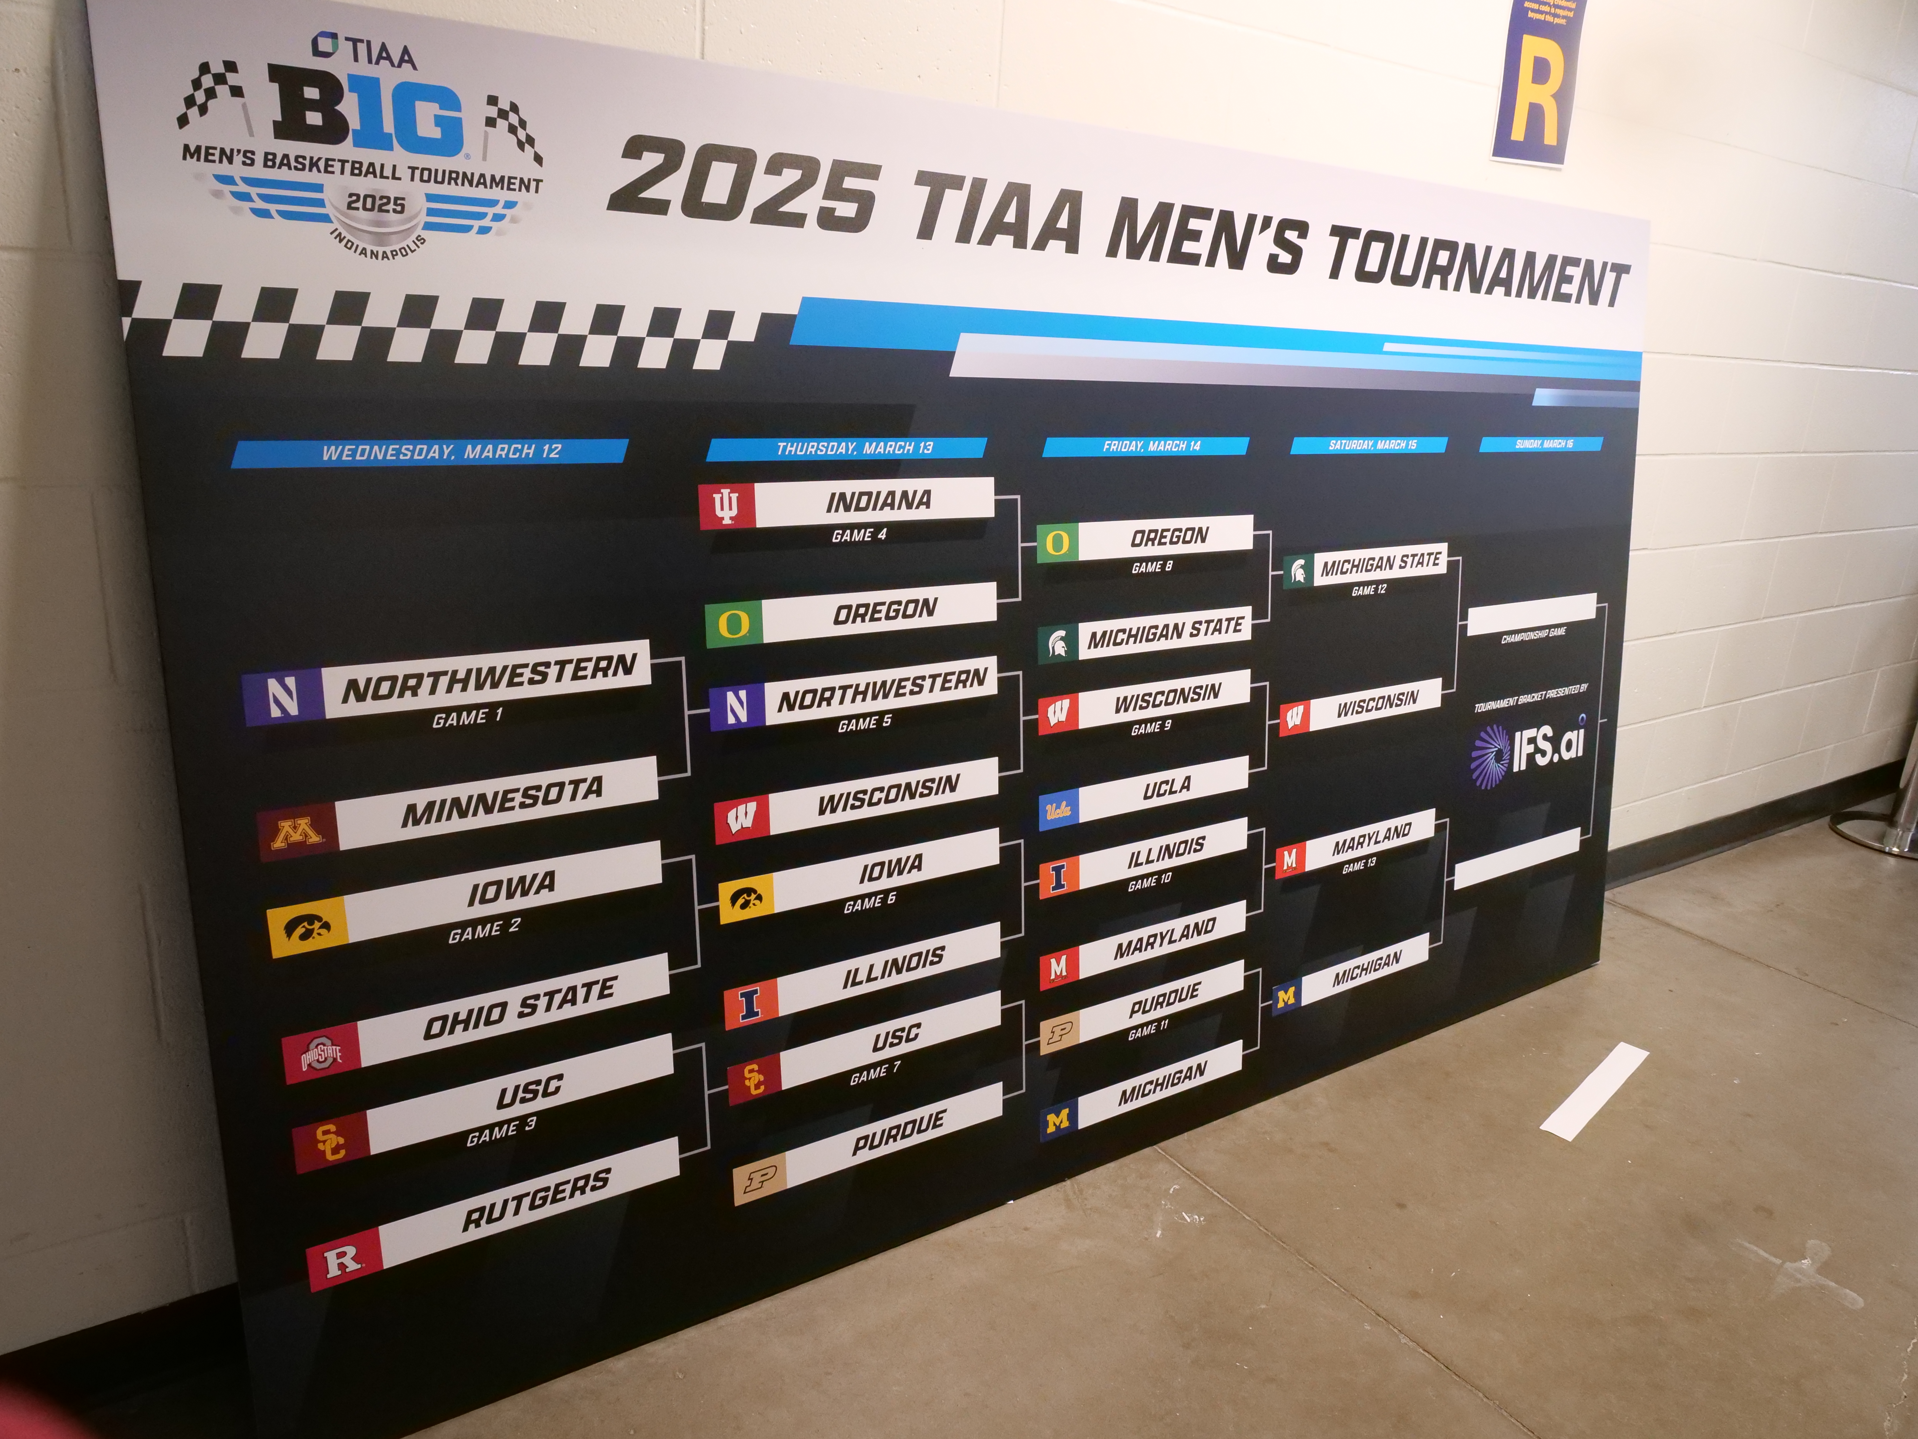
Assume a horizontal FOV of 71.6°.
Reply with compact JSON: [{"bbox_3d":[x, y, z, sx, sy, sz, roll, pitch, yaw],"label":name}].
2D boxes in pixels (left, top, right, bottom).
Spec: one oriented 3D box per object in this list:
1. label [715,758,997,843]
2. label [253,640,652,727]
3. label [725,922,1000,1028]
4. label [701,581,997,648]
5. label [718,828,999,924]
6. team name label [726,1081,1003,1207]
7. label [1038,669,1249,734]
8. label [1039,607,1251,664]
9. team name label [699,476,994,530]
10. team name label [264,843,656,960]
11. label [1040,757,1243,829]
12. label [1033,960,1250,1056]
[{"bbox_3d":[-0.117,0.101,1.684,0.409,0.051,0.007,-8,12,-33],"label":"label"},{"bbox_3d":[-0.517,-0.041,1.389,0.409,0.051,0.007,-8,12,-33],"label":"label"},{"bbox_3d":[-0.114,0.329,1.731,0.414,0.051,0.007,-8,13,-34],"label":"label"},{"bbox_3d":[-0.122,-0.131,1.646,0.414,0.051,0.007,-8,13,-34],"label":"label"},{"bbox_3d":[-0.117,0.197,1.707,0.414,0.051,0.007,-8,13,-34],"label":"label"},{"bbox_3d":[-0.109,0.559,1.765,0.409,0.051,0.007,-8,12,-33],"label":"team name label"},{"bbox_3d":[0.279,-0.027,1.944,0.415,0.051,0.007,-8,13,-34],"label":"label"},{"bbox_3d":[0.277,-0.123,1.926,0.415,0.051,0.007,-8,13,-34],"label":"label"},{"bbox_3d":[-0.124,-0.264,1.620,0.409,0.051,0.007,-8,12,-33],"label":"team name label"},{"bbox_3d":[-0.513,0.189,1.429,0.409,0.051,0.007,-8,13,-34],"label":"team name label"},{"bbox_3d":[0.281,0.107,1.957,0.409,0.051,0.007,-8,12,-33],"label":"label"},{"bbox_3d":[0.287,0.435,2.029,0.415,0.051,0.007,-8,13,-34],"label":"label"}]

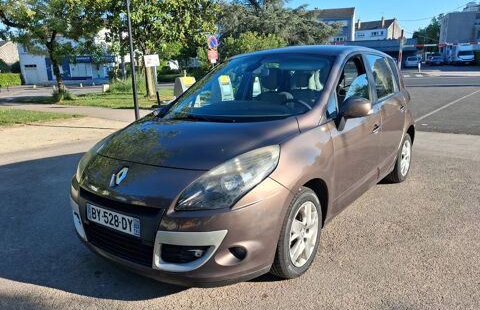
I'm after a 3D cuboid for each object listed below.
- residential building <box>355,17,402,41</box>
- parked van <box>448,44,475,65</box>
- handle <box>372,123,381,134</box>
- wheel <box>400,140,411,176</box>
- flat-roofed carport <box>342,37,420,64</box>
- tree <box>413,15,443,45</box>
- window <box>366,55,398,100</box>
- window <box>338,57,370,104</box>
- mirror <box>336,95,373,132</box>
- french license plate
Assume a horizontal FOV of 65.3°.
[{"bbox_3d":[35.235,-29.406,97.000,10.500,10.800,8.500,8,16,38],"label":"residential building"},{"bbox_3d":[29.624,-13.435,50.300,2.150,2.800,5.800,3,13,19],"label":"parked van"},{"bbox_3d":[1.216,-0.236,3.341,0.050,0.055,0.200,7,15,36],"label":"handle"},{"bbox_3d":[1.997,0.027,4.619,0.160,0.445,0.445,7,15,36],"label":"wheel"},{"bbox_3d":[18.284,-13.748,51.449,10.300,3.600,5.400,-2,12,0],"label":"flat-roofed carport"},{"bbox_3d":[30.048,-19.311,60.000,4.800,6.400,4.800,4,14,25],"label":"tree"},{"bbox_3d":[1.477,-0.796,3.862,0.080,0.460,0.880,-15,1,38],"label":"window"},{"bbox_3d":[0.921,-0.600,3.136,0.080,0.500,0.800,-9,5,38],"label":"window"},{"bbox_3d":[0.829,-0.311,2.730,0.230,0.250,0.190,7,15,36],"label":"mirror"},{"bbox_3d":[-0.769,0.390,2.269,0.520,0.110,0.020,7,11,36],"label":"french license plate"}]

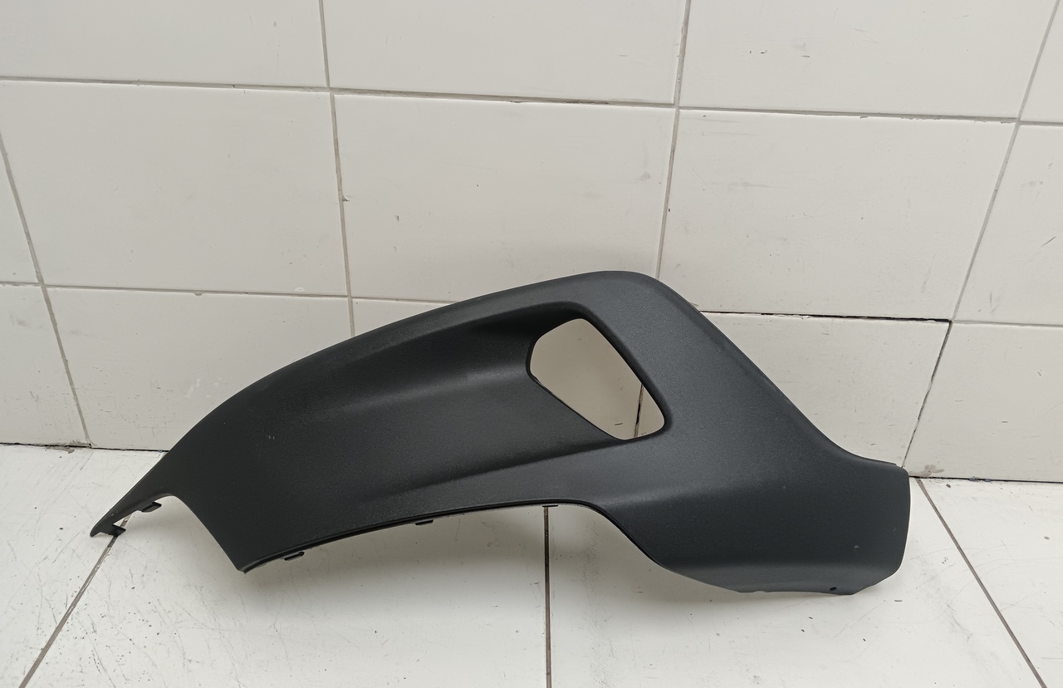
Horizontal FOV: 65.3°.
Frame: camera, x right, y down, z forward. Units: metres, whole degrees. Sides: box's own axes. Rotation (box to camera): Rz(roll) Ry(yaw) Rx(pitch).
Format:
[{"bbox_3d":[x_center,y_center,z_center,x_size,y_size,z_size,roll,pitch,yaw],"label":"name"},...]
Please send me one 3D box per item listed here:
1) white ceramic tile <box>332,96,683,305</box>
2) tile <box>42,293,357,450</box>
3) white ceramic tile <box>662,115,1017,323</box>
[{"bbox_3d":[-0.027,-0.131,0.785,0.300,0.200,0.010,2,30,-1],"label":"white ceramic tile"},{"bbox_3d":[-0.338,0.033,0.883,0.300,0.200,0.010,2,30,-1],"label":"tile"},{"bbox_3d":[0.276,-0.119,0.789,0.300,0.200,0.010,2,30,-1],"label":"white ceramic tile"}]

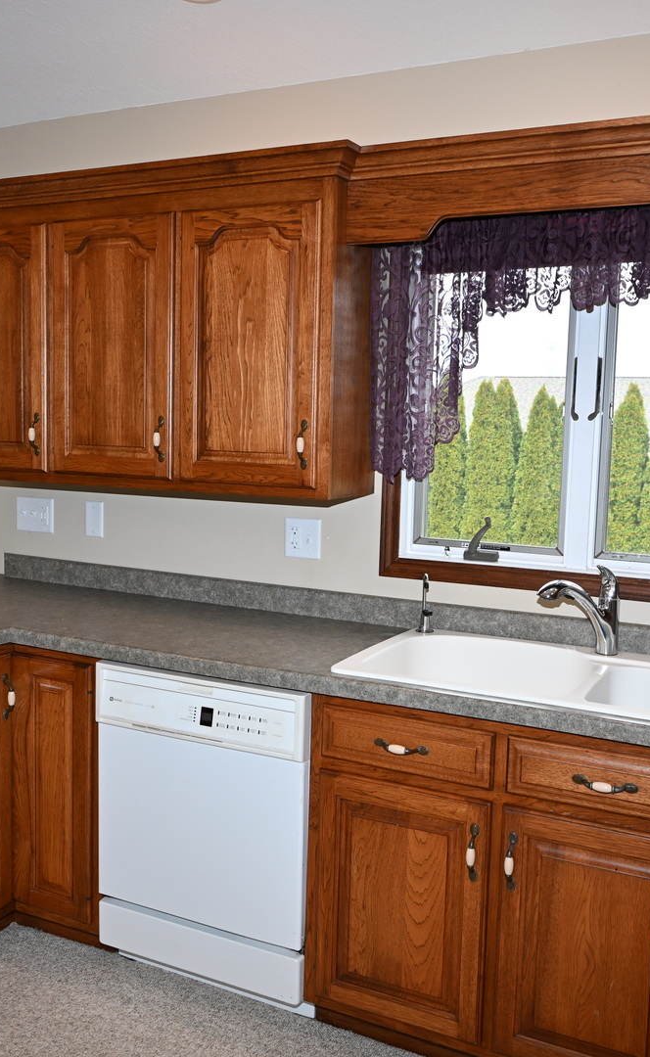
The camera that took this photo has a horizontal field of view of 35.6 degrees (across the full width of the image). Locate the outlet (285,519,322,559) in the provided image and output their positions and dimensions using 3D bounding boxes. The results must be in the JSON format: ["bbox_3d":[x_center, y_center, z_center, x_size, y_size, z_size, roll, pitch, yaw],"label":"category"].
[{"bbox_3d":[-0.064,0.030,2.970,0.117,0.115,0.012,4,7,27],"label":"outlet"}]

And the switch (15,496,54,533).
[{"bbox_3d":[-0.982,-0.044,3.431,0.164,0.115,0.012,4,7,27],"label":"switch"}]

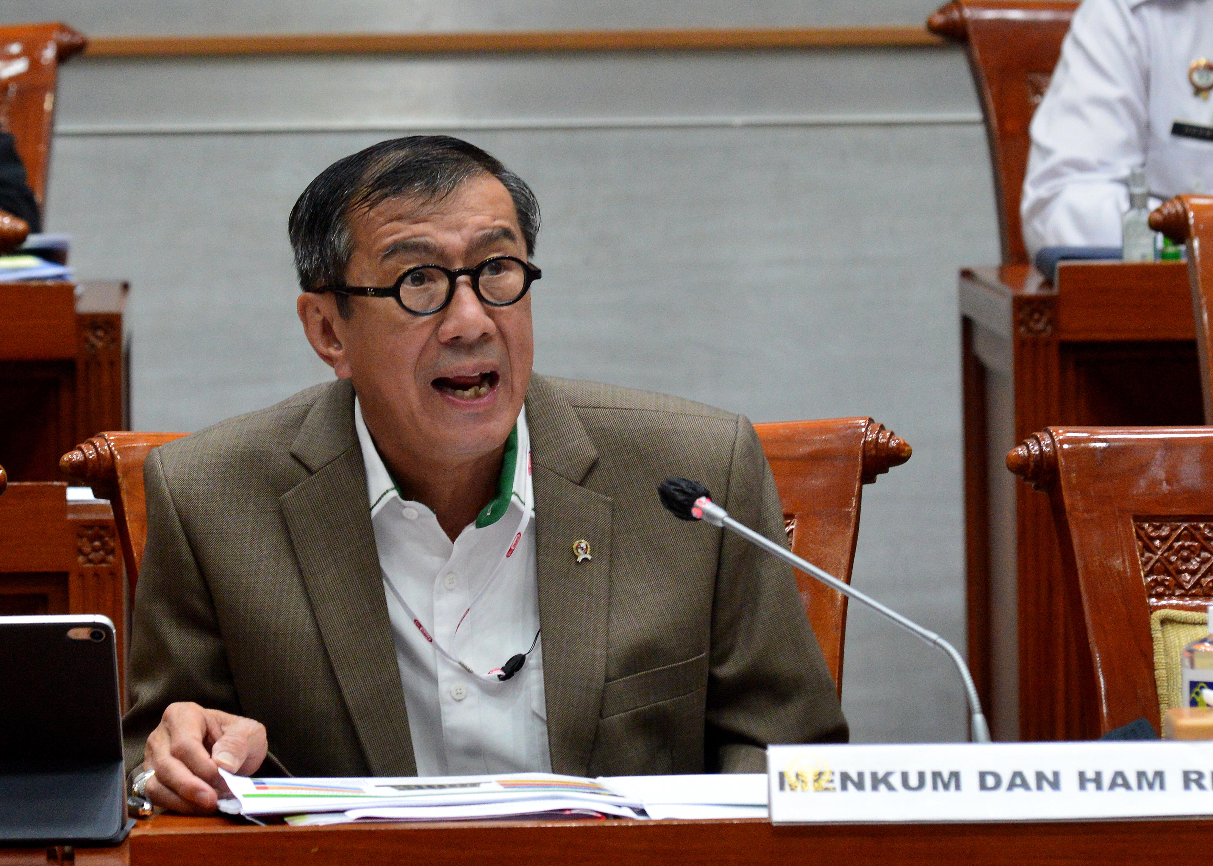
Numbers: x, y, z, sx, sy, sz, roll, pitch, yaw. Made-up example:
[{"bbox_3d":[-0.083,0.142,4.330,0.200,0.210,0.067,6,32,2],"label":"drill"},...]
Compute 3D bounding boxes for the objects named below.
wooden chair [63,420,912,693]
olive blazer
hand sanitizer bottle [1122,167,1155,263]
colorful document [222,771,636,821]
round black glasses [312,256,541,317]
[{"bbox_3d":[-0.061,0.526,5.570,0.680,1.040,0.620,-1,4,-7],"label":"wooden chair"},{"bbox_3d":[-0.095,0.244,5.521,0.550,0.590,0.440,-1,4,-5],"label":"olive blazer"},{"bbox_3d":[0.594,-0.244,8.050,0.037,0.108,0.037,-1,4,-3],"label":"hand sanitizer bottle"},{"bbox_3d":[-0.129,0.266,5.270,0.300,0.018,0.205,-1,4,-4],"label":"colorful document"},{"bbox_3d":[-0.141,-0.114,5.480,0.138,0.046,0.143,-7,6,-31],"label":"round black glasses"}]

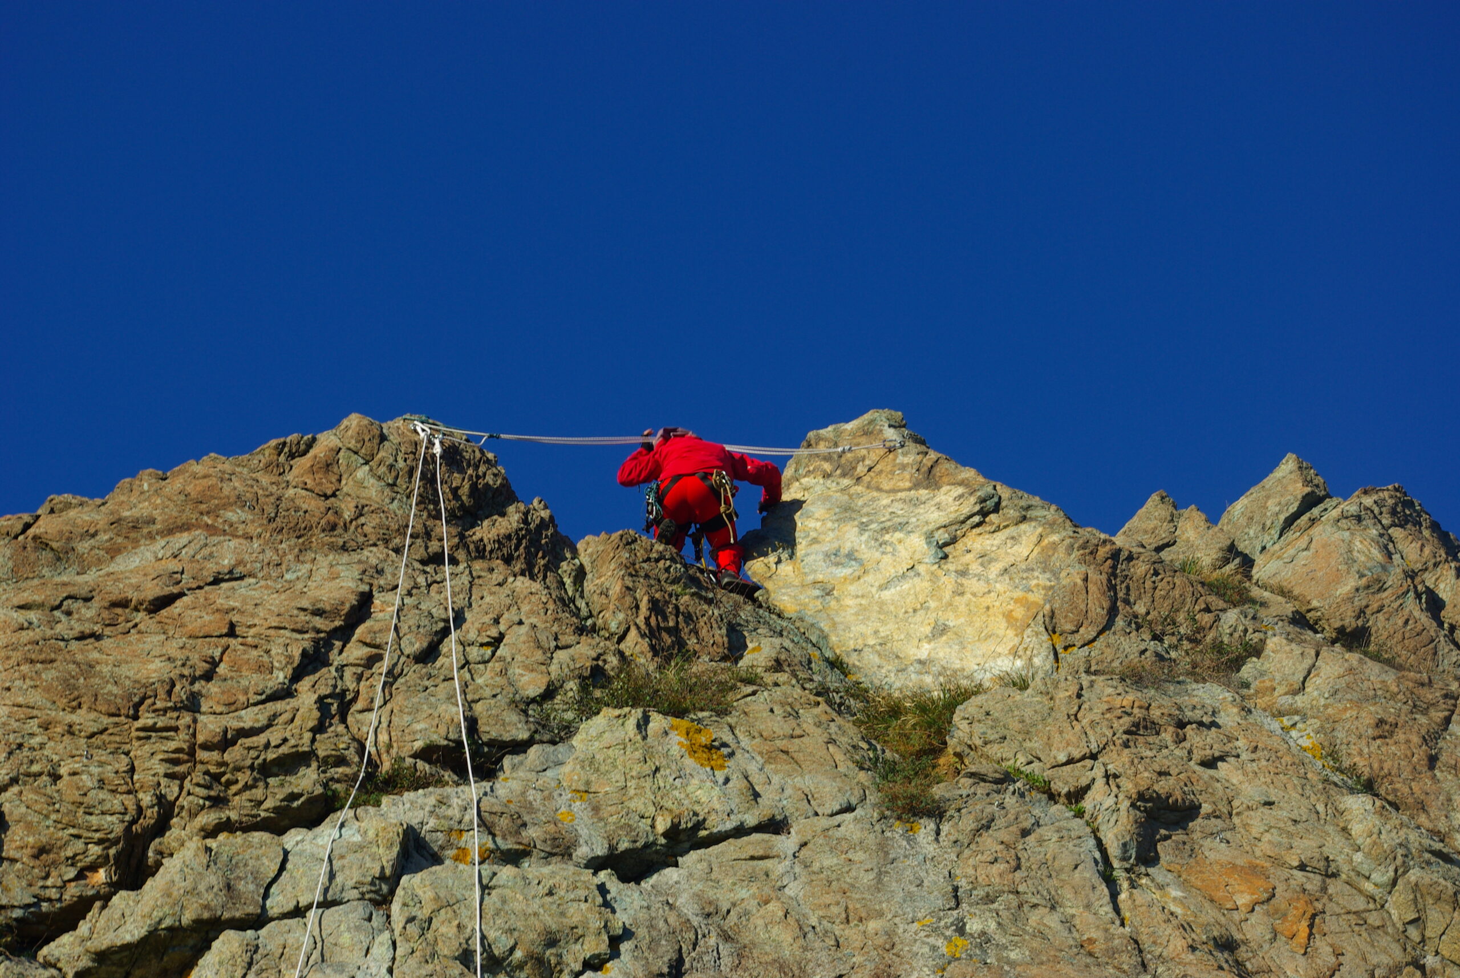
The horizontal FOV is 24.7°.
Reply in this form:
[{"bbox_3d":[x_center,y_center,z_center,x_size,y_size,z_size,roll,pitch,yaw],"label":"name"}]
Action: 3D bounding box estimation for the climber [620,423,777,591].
[{"bbox_3d":[-0.179,0.091,19.000,0.940,1.330,0.880,4,-30,-7],"label":"climber"}]

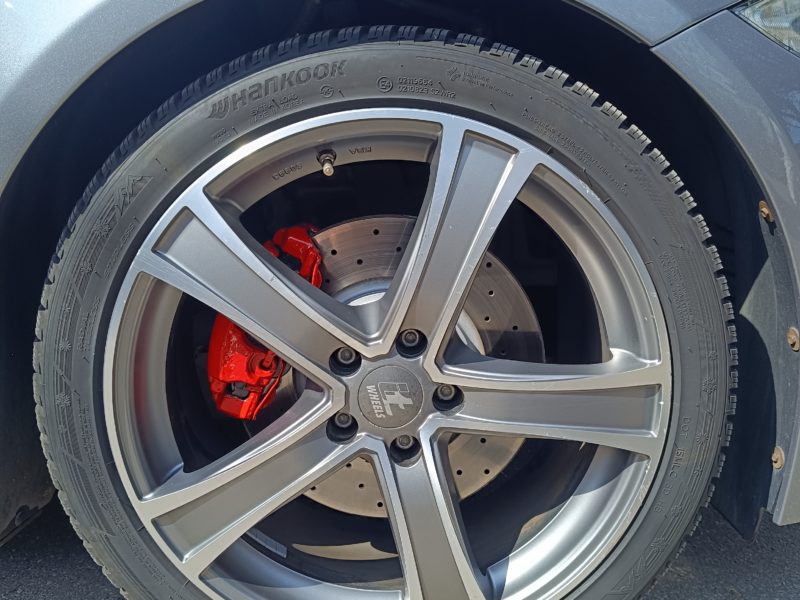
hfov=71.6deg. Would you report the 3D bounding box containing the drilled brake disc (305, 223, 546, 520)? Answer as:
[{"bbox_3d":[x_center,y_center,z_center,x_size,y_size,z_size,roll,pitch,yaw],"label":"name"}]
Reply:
[{"bbox_3d":[-0.010,0.080,0.603,0.340,0.340,0.060,0,9,-1],"label":"drilled brake disc"}]

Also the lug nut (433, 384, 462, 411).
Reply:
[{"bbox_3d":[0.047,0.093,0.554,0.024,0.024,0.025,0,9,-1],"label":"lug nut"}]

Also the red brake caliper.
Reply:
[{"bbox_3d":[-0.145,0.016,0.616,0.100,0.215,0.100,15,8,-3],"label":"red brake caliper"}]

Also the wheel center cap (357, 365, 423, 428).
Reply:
[{"bbox_3d":[-0.009,0.092,0.530,0.062,0.062,0.013,0,9,-1],"label":"wheel center cap"}]

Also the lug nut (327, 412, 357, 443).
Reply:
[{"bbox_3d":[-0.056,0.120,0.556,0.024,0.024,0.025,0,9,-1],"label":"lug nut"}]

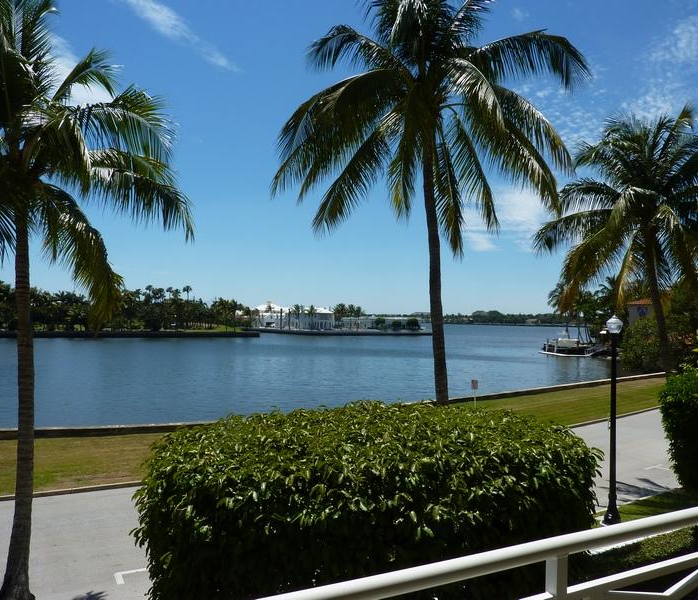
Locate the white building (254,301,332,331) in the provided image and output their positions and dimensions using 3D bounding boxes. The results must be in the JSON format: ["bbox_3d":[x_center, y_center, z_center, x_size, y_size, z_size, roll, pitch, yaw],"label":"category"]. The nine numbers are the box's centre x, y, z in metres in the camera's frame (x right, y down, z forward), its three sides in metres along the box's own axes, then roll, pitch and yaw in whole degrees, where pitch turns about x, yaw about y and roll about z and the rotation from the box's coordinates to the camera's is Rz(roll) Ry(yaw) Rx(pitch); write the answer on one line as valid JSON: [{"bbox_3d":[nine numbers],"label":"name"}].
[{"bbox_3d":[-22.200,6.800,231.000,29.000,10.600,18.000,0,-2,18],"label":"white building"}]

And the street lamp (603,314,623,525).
[{"bbox_3d":[5.720,2.580,12.530,0.380,4.550,0.380,1,-2,0],"label":"street lamp"}]

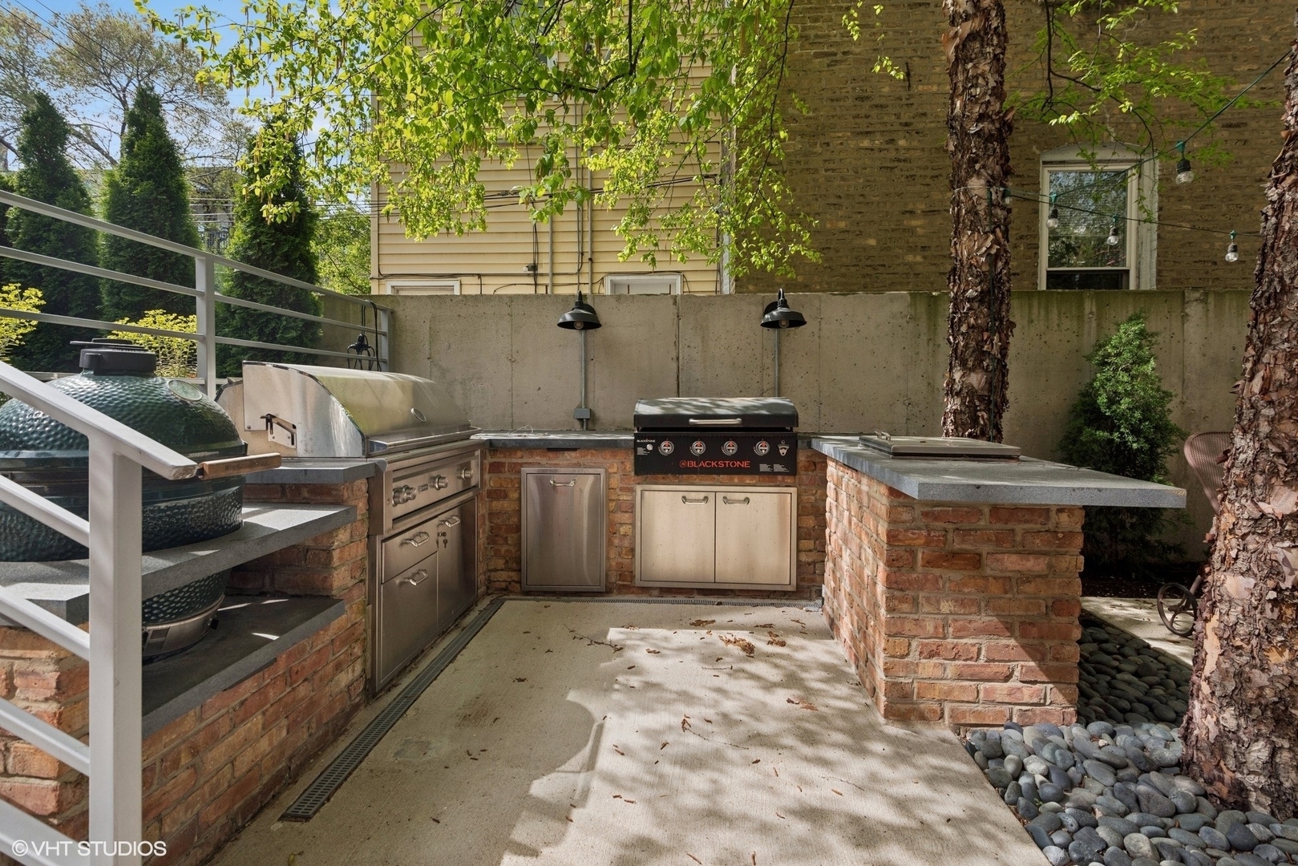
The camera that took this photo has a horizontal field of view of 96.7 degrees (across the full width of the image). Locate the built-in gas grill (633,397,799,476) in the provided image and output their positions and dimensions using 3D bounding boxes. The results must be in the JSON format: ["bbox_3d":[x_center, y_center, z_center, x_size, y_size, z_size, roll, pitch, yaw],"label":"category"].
[{"bbox_3d":[0.408,0.004,3.546,0.920,0.430,0.600,0,3,6],"label":"built-in gas grill"}]

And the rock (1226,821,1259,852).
[{"bbox_3d":[1.373,0.932,1.334,0.070,0.050,0.060,-2,3,-42],"label":"rock"}]

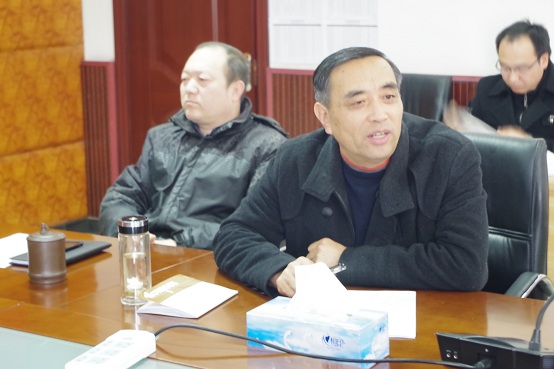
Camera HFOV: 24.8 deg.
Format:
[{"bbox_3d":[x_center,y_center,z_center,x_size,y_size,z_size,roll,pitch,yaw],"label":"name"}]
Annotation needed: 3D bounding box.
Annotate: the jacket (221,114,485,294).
[{"bbox_3d":[0.162,0.107,2.763,0.600,0.500,0.450,3,11,24],"label":"jacket"}]

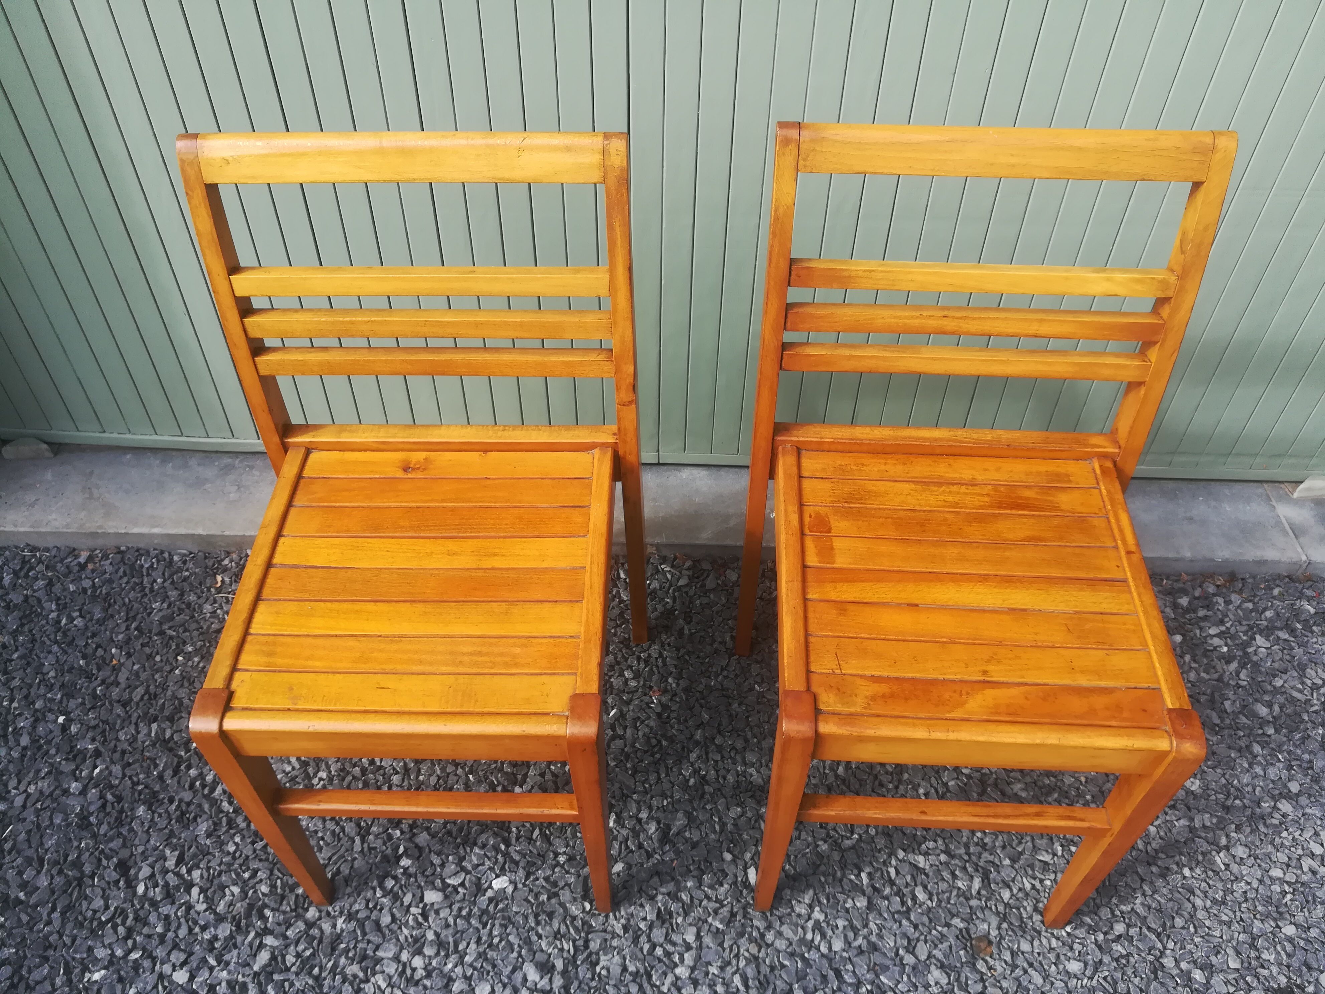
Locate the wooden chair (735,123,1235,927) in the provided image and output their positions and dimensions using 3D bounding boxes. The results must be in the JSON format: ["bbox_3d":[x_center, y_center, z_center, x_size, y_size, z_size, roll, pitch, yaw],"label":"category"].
[{"bbox_3d":[0.324,0.087,1.112,0.445,0.828,0.462,2,46,2],"label":"wooden chair"}]

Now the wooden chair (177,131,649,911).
[{"bbox_3d":[-0.255,0.083,1.132,0.445,0.828,0.462,1,46,1],"label":"wooden chair"}]

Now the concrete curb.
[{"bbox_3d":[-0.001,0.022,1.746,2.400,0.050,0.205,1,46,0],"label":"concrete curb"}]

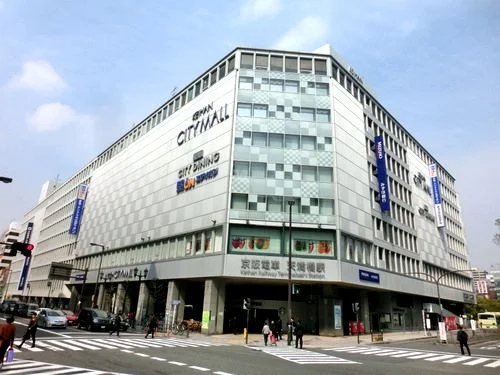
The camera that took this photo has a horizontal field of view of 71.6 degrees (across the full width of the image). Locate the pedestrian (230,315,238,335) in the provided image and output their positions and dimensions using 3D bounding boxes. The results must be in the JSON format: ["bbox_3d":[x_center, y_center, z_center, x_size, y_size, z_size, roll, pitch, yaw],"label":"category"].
[{"bbox_3d":[-1.369,12.591,31.696,0.480,1.600,0.360,5,-19,-5],"label":"pedestrian"}]

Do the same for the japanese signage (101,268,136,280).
[{"bbox_3d":[-18.660,12.212,48.383,0.200,1.200,11.500,19,-25,-38],"label":"japanese signage"}]

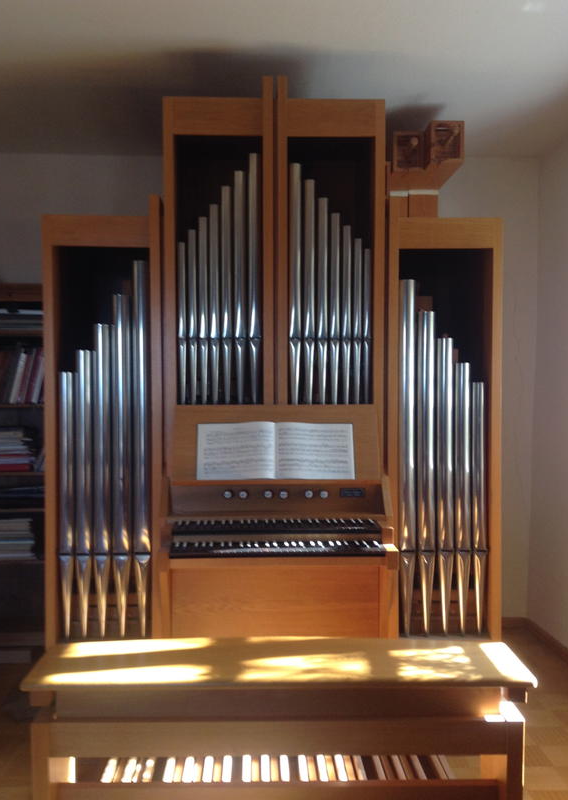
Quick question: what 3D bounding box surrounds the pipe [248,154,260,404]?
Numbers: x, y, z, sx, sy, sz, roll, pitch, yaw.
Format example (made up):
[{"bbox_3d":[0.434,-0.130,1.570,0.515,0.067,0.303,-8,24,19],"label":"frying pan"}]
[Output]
[{"bbox_3d":[-0.116,-0.470,3.018,0.044,1.001,0.044,0,2,-2],"label":"pipe"}]

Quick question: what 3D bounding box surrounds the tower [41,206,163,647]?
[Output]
[{"bbox_3d":[-0.721,0.277,3.272,0.460,2.143,0.520,0,2,-2],"label":"tower"}]

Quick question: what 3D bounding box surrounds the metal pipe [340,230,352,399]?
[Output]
[{"bbox_3d":[0.254,-0.333,3.093,0.037,0.743,0.035,0,2,-1],"label":"metal pipe"}]

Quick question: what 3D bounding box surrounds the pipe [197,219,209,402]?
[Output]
[{"bbox_3d":[-0.325,-0.337,3.078,0.040,0.799,0.040,0,2,-2],"label":"pipe"}]

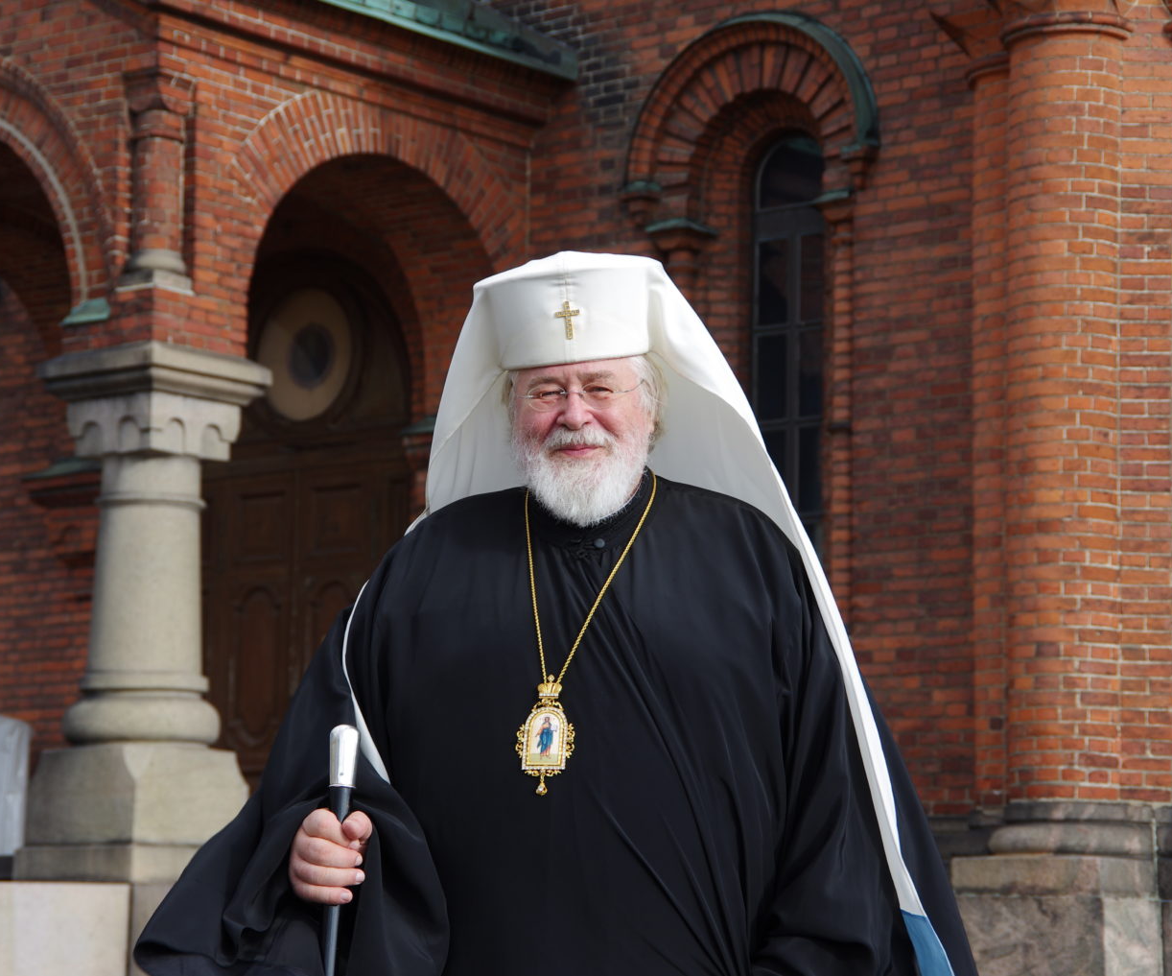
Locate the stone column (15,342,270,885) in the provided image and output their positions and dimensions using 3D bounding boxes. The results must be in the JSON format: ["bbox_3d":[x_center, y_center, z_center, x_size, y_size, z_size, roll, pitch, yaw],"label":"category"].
[{"bbox_3d":[-2.536,0.741,18.662,0.997,3.069,0.997,-5,-10,39],"label":"stone column"}]

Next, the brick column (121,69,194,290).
[{"bbox_3d":[-2.486,-1.761,18.833,0.313,1.278,0.313,-5,-10,39],"label":"brick column"}]

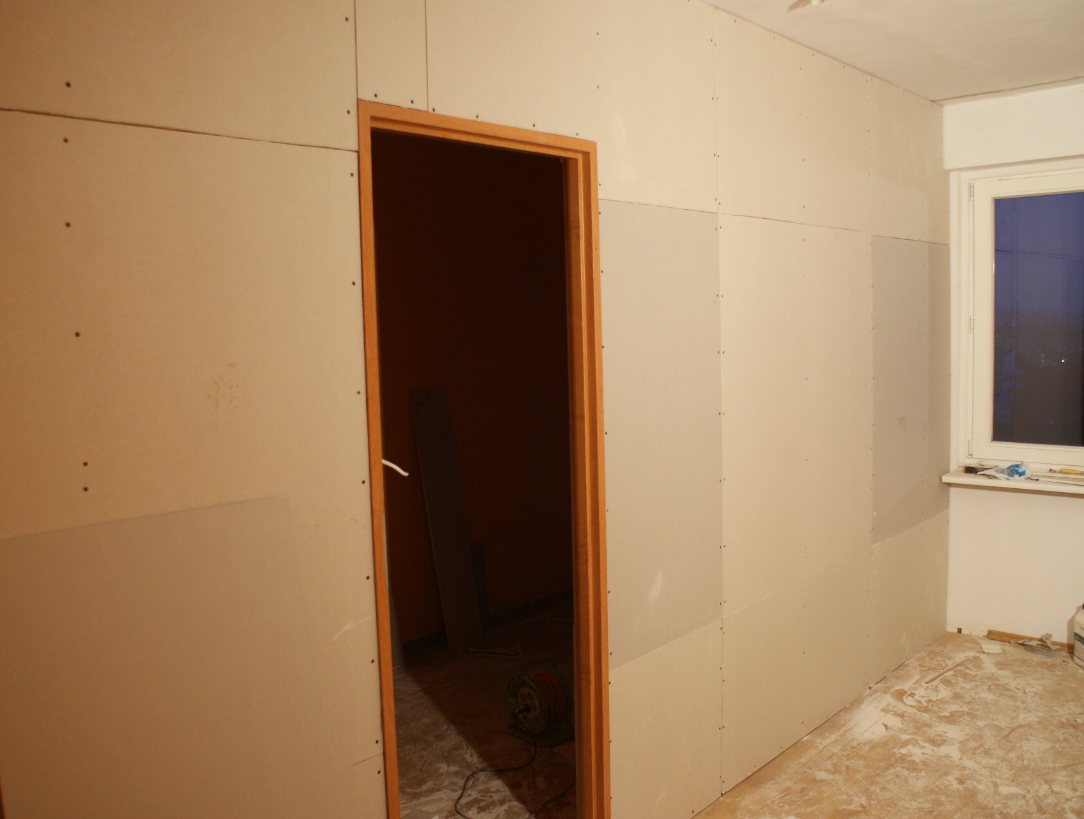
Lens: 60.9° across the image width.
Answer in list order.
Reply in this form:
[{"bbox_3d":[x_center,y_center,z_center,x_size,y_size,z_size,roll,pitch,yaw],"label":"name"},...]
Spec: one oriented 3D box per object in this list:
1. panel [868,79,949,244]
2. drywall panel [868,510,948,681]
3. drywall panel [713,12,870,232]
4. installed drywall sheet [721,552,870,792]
[{"bbox_3d":[1.683,-1.103,4.116,0.013,0.665,0.921,3,7,43],"label":"panel"},{"bbox_3d":[1.744,0.873,4.295,0.013,0.641,0.921,3,7,43],"label":"drywall panel"},{"bbox_3d":[0.958,-1.011,3.349,0.013,0.665,1.198,3,7,43],"label":"drywall panel"},{"bbox_3d":[1.019,0.965,3.528,0.013,0.641,1.198,3,7,43],"label":"installed drywall sheet"}]

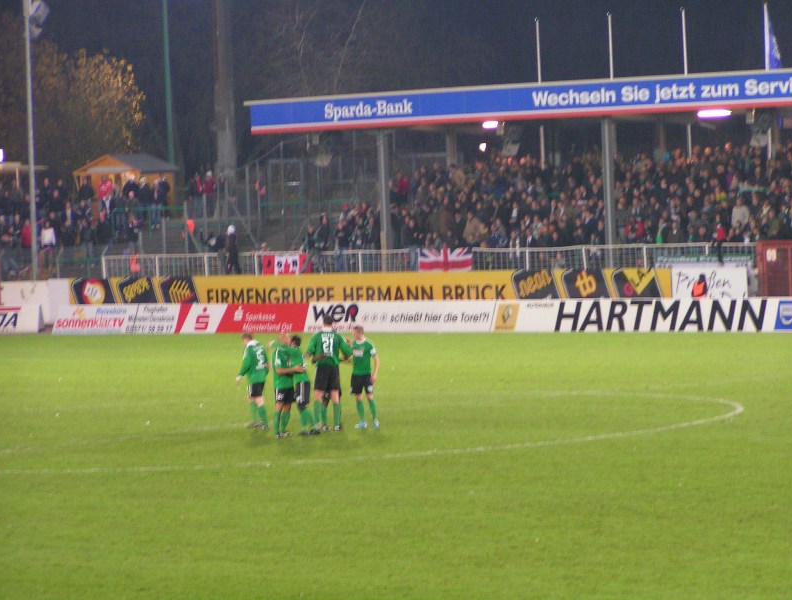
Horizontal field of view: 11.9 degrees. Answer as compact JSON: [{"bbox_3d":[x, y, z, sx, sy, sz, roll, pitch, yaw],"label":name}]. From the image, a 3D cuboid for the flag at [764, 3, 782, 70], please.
[{"bbox_3d":[12.329,-8.427,123.308,0.620,2.500,0.300,-2,2,6],"label":"flag"}]

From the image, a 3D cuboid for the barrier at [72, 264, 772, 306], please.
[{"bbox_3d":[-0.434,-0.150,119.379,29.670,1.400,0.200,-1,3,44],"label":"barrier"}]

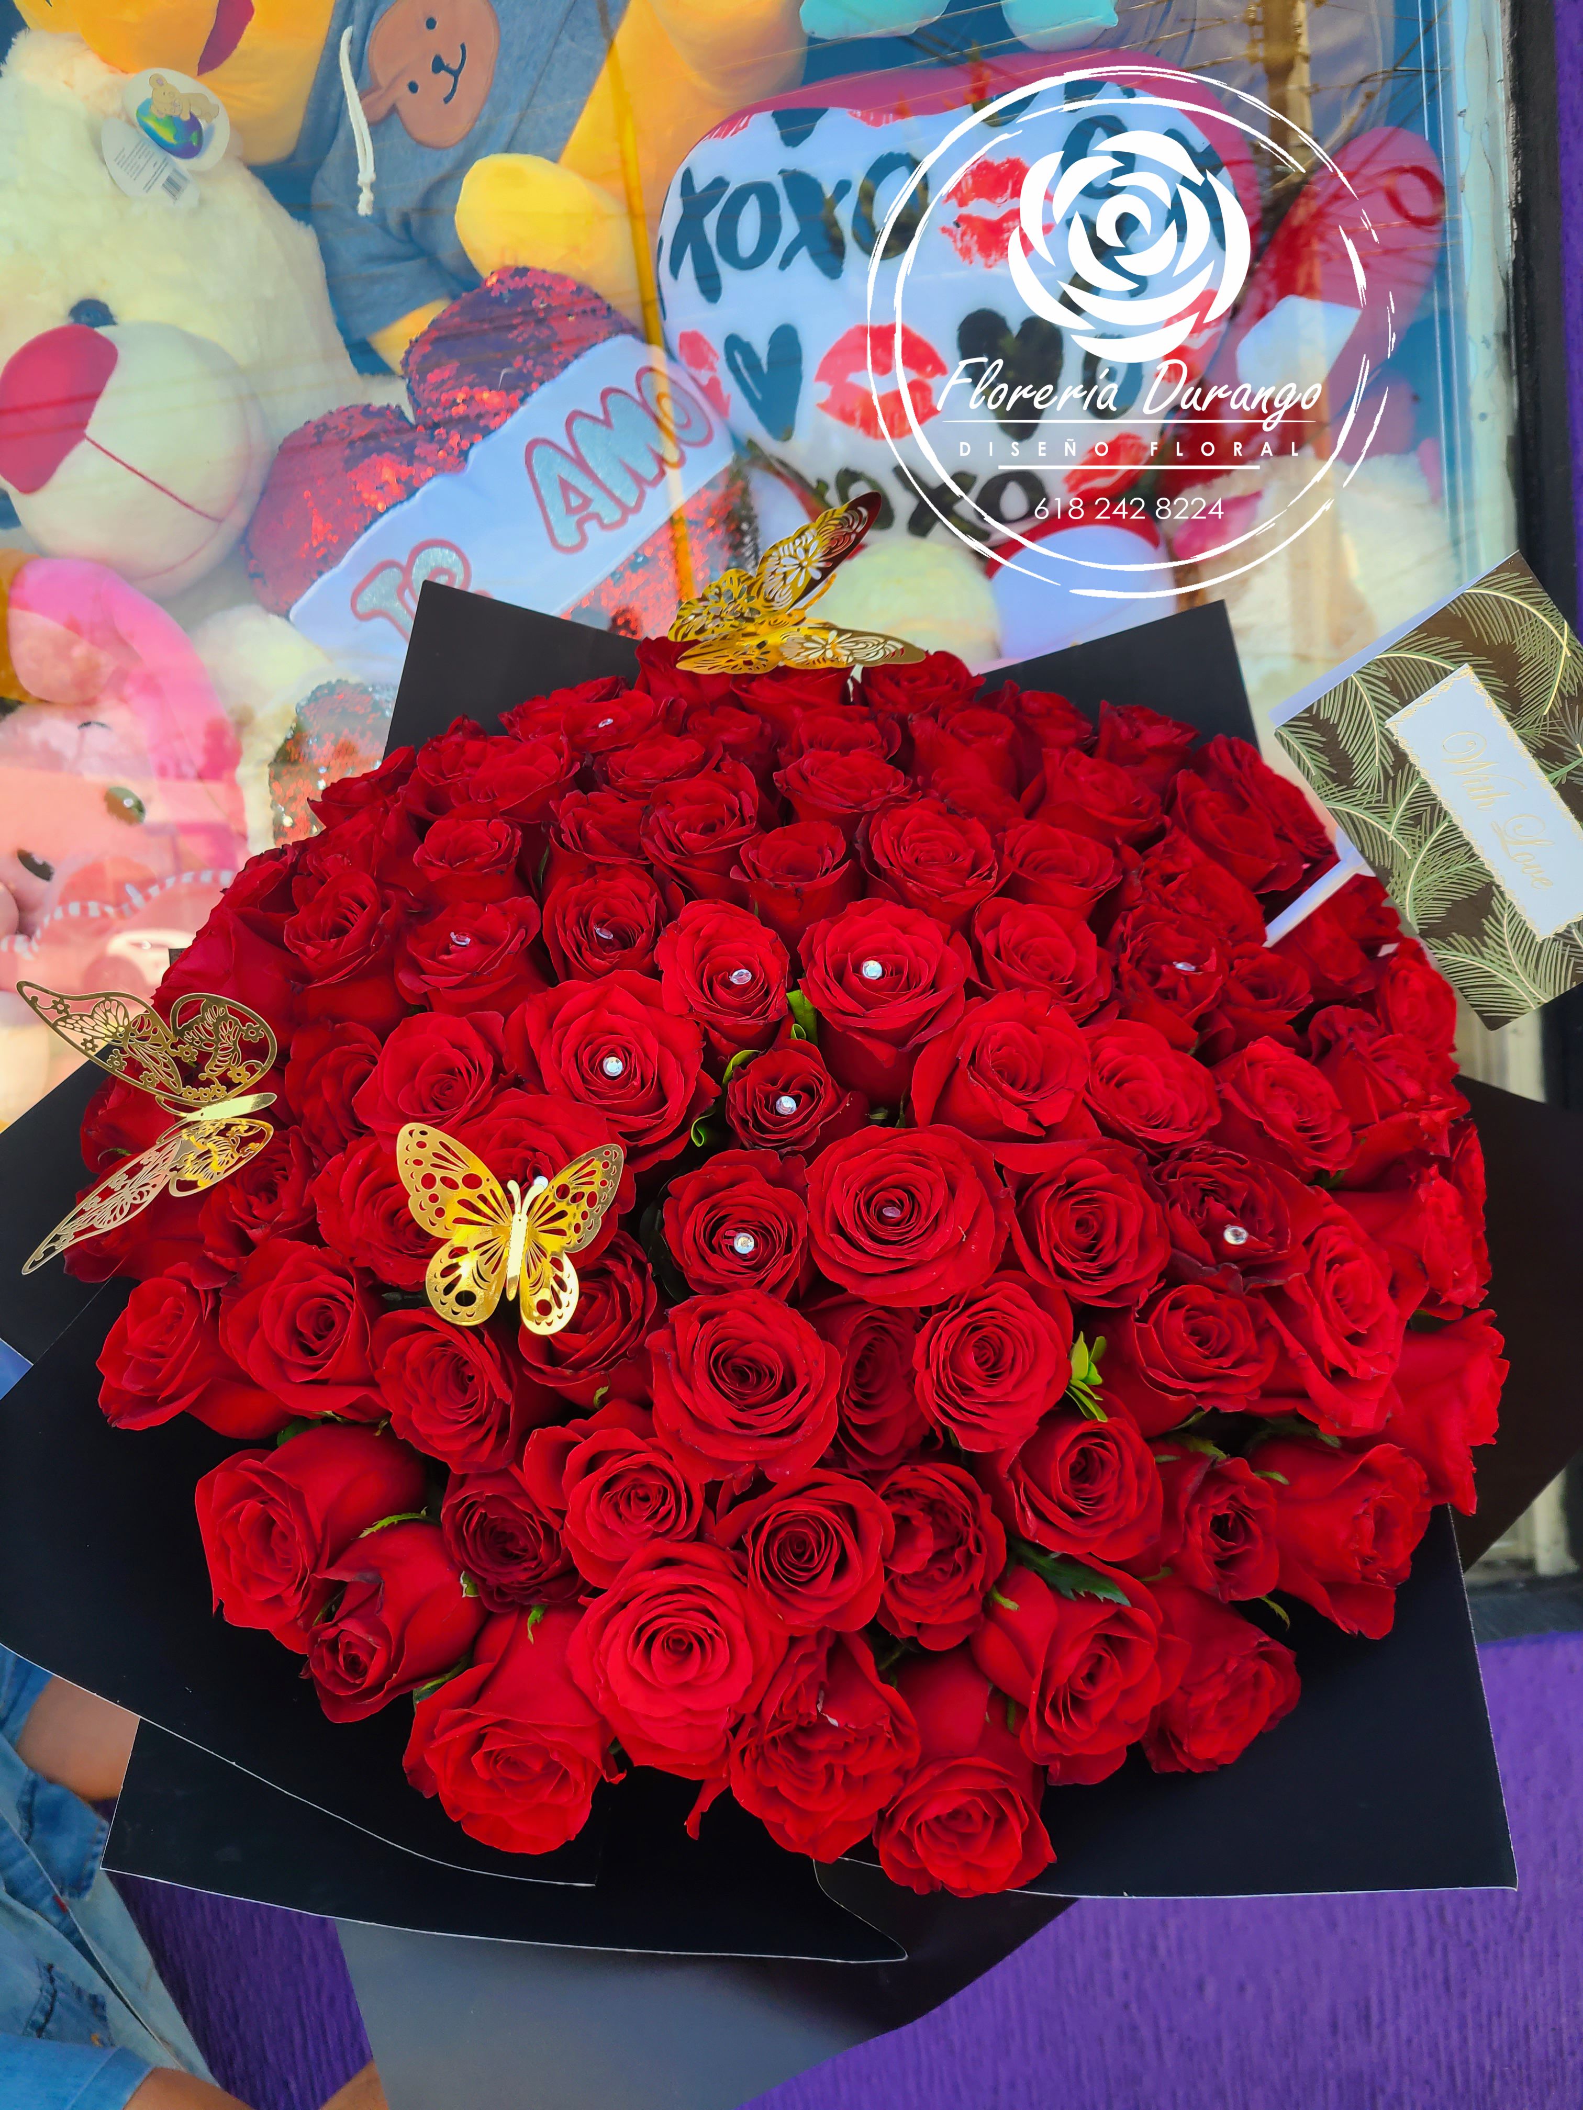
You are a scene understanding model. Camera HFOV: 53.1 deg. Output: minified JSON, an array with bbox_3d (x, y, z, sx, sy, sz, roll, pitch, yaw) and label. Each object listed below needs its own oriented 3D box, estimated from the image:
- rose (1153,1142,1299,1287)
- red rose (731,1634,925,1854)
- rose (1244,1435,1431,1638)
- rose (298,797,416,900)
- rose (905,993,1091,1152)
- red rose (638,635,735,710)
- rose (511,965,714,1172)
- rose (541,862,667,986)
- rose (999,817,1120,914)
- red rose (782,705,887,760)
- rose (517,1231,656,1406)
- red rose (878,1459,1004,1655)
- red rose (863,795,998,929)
[{"bbox_3d":[0.159,0.061,0.583,0.056,0.056,0.047,-10,-21,-12],"label":"rose"},{"bbox_3d":[0.011,0.223,0.530,0.060,0.060,0.052,0,17,1],"label":"red rose"},{"bbox_3d":[0.194,0.174,0.575,0.061,0.061,0.055,0,-6,-35],"label":"rose"},{"bbox_3d":[-0.211,-0.097,0.788,0.057,0.052,0.057,-3,48,18],"label":"rose"},{"bbox_3d":[0.080,0.010,0.629,0.062,0.062,0.054,-11,-30,-19],"label":"rose"},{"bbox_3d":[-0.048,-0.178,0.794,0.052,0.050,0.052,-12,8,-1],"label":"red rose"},{"bbox_3d":[-0.066,0.011,0.611,0.070,0.070,0.054,-6,-29,6],"label":"rose"},{"bbox_3d":[-0.077,-0.049,0.663,0.055,0.047,0.055,-8,53,-3],"label":"rose"},{"bbox_3d":[0.116,-0.072,0.693,0.055,0.047,0.055,-12,49,-19],"label":"rose"},{"bbox_3d":[0.021,-0.126,0.700,0.049,0.047,0.049,0,34,2],"label":"red rose"},{"bbox_3d":[-0.067,0.090,0.535,0.053,0.053,0.050,0,-21,16],"label":"rose"},{"bbox_3d":[0.049,0.173,0.562,0.053,0.062,0.054,-6,-4,0],"label":"red rose"},{"bbox_3d":[0.059,-0.075,0.690,0.059,0.053,0.059,0,54,0],"label":"red rose"}]

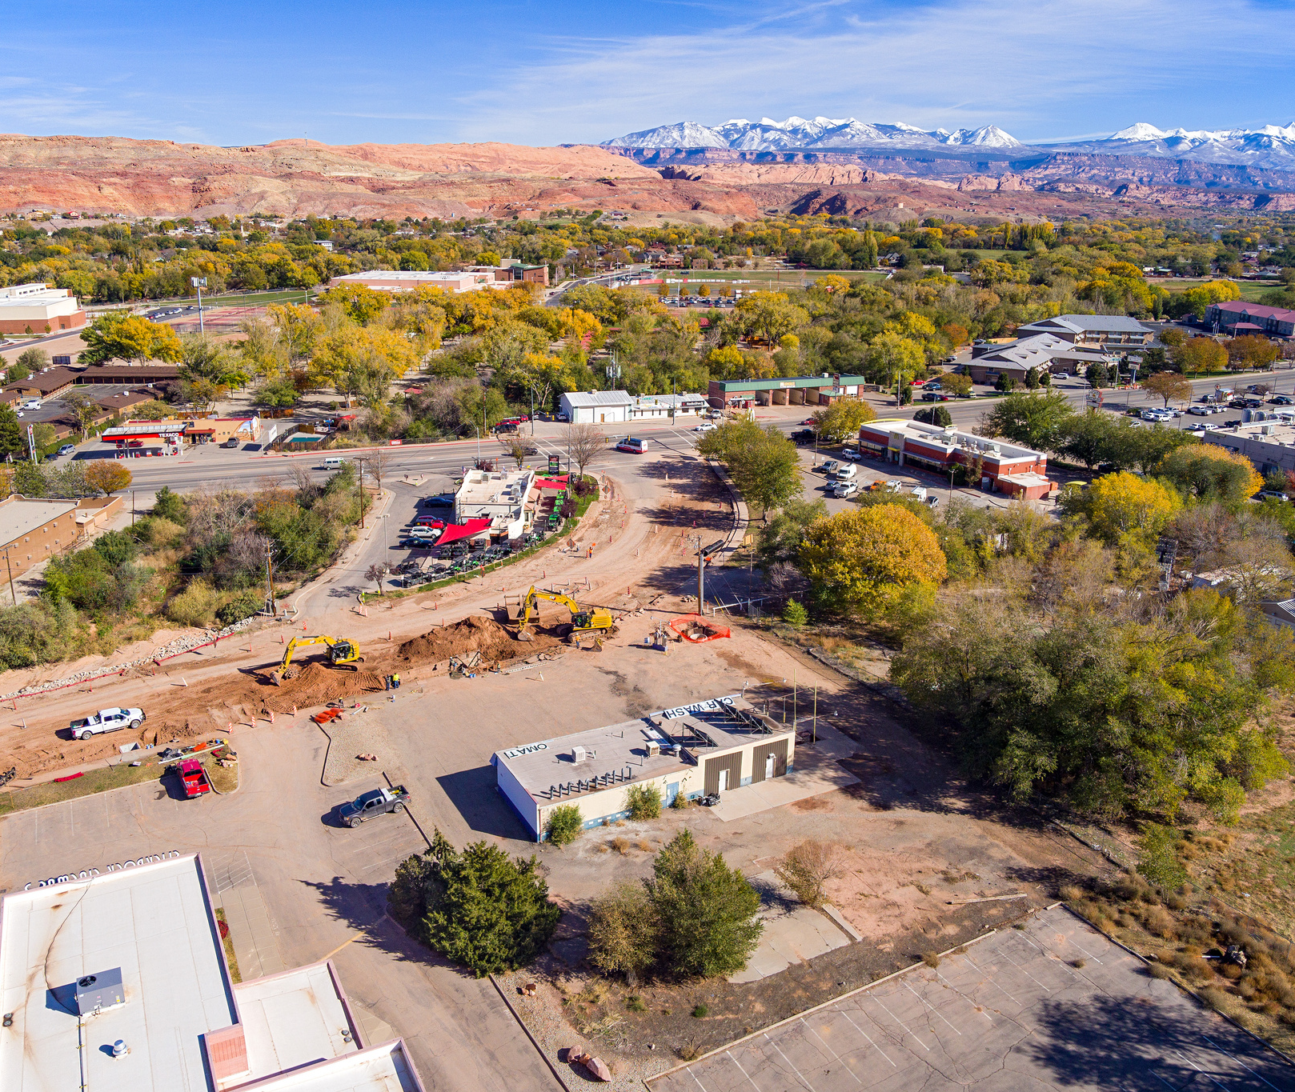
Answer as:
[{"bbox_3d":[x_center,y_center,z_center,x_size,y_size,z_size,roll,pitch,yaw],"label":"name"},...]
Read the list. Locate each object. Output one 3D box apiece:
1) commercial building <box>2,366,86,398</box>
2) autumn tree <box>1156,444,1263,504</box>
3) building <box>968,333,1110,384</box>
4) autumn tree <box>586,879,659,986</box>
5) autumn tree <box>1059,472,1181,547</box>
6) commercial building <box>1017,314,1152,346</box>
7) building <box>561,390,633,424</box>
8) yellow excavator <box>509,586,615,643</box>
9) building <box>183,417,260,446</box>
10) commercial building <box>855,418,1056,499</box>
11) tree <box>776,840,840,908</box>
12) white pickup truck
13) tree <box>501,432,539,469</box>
[{"bbox_3d":[-155.890,-42.040,270.870,11.000,3.800,28.500,-2,18,-10],"label":"commercial building"},{"bbox_3d":[97.520,-12.120,182.040,16.500,10.800,16.500,11,20,27],"label":"autumn tree"},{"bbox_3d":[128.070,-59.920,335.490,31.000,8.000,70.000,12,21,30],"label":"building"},{"bbox_3d":[-1.563,24.605,65.933,4.700,6.600,4.700,1,17,0],"label":"autumn tree"},{"bbox_3d":[71.600,-5.290,158.760,16.500,11.500,16.500,9,19,24],"label":"autumn tree"},{"bbox_3d":[165.530,-82.780,403.240,47.000,10.000,27.000,4,18,8],"label":"commercial building"},{"bbox_3d":[-12.541,-33.522,249.481,14.300,6.200,12.000,-5,18,-18],"label":"building"},{"bbox_3d":[-9.440,7.700,120.080,10.800,5.600,3.300,-2,18,-10],"label":"yellow excavator"},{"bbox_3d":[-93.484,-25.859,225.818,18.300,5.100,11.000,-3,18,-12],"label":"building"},{"bbox_3d":[61.360,-17.910,206.170,15.000,5.800,42.000,-9,20,-31],"label":"commercial building"},{"bbox_3d":[11.386,23.279,73.944,4.400,4.600,4.200,1,17,0],"label":"tree"},{"bbox_3d":[-50.190,16.090,97.470,6.300,2.000,2.100,-11,22,-34],"label":"white pickup truck"},{"bbox_3d":[-24.424,-18.052,200.025,6.600,6.400,6.400,1,17,0],"label":"tree"}]

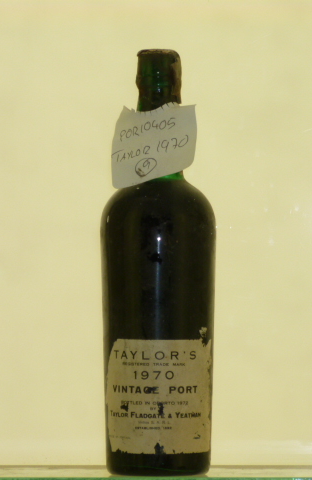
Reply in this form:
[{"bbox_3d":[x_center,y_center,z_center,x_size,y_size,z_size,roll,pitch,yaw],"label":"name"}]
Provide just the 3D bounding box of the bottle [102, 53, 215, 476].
[{"bbox_3d":[0.002,0.016,2.215,0.081,0.296,0.081,0,1,3],"label":"bottle"}]

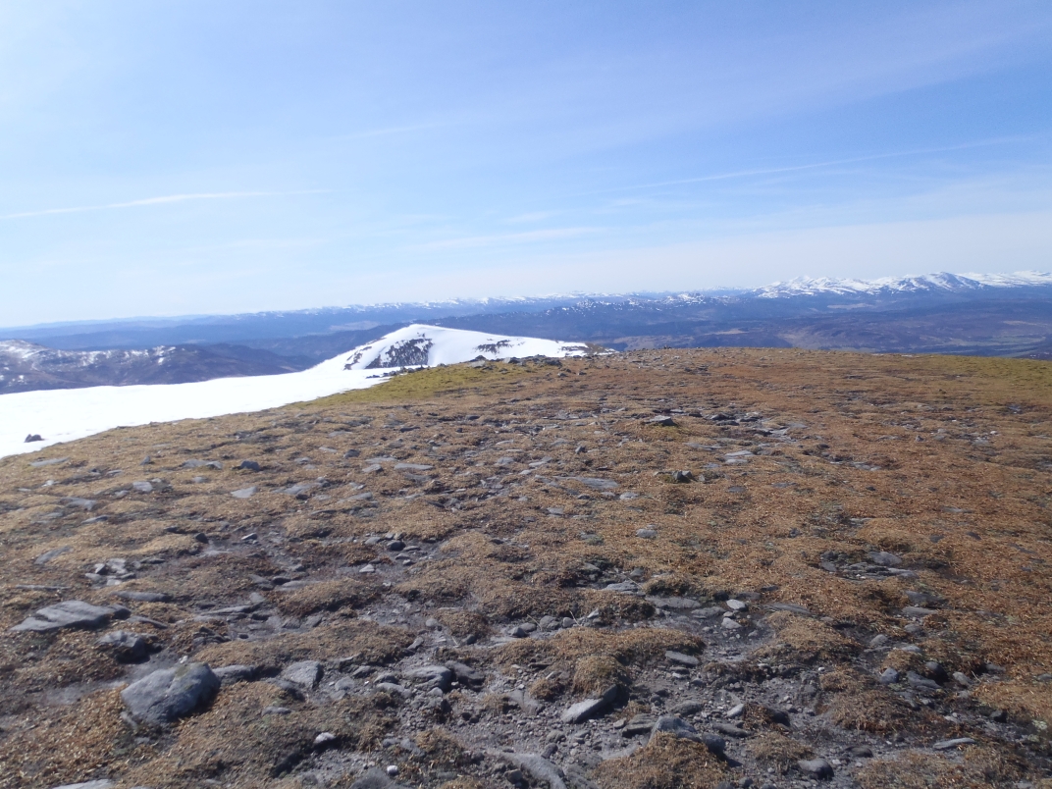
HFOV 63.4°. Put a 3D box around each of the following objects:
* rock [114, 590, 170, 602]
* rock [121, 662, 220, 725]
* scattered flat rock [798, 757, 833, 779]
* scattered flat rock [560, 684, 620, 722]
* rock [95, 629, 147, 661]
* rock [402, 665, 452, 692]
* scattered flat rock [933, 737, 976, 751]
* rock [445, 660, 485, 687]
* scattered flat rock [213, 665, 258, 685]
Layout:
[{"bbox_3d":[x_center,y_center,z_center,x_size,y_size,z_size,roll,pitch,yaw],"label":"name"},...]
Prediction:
[{"bbox_3d":[-2.457,1.293,5.460,0.329,0.051,0.161,-2,5,5],"label":"rock"},{"bbox_3d":[-1.578,1.321,3.781,0.388,0.161,0.263,-6,6,-32],"label":"rock"},{"bbox_3d":[1.016,1.312,2.984,0.120,0.045,0.079,-1,5,15],"label":"scattered flat rock"},{"bbox_3d":[0.267,1.291,3.567,0.269,0.078,0.133,-7,7,-42],"label":"scattered flat rock"},{"bbox_3d":[-2.108,1.314,4.445,0.224,0.123,0.157,-1,5,10],"label":"rock"},{"bbox_3d":[-0.451,1.302,3.902,0.216,0.071,0.144,-2,5,0],"label":"rock"},{"bbox_3d":[1.580,1.286,3.139,0.154,0.025,0.061,-4,5,-15],"label":"scattered flat rock"},{"bbox_3d":[-0.285,1.293,3.943,0.191,0.071,0.117,1,6,35],"label":"rock"},{"bbox_3d":[-1.388,1.337,4.048,0.201,0.054,0.117,-3,5,-5],"label":"scattered flat rock"}]

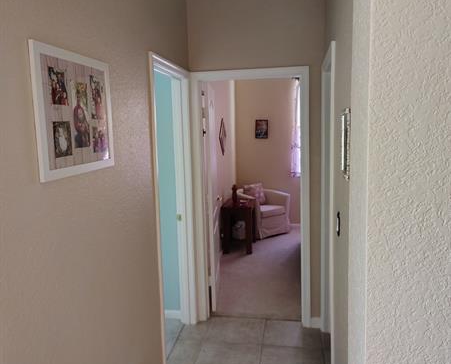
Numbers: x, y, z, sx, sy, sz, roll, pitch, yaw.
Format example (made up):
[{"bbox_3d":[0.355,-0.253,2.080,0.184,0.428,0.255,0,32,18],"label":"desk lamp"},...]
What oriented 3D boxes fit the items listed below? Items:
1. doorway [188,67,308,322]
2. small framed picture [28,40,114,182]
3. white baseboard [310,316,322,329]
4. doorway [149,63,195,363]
[{"bbox_3d":[0.221,0.160,3.484,0.956,2.133,0.140,0,8,9],"label":"doorway"},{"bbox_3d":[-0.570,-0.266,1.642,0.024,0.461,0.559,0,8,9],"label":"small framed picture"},{"bbox_3d":[0.760,1.179,3.481,0.096,0.096,0.016,0,8,9],"label":"white baseboard"},{"bbox_3d":[-0.406,0.235,3.043,0.140,2.133,0.946,0,8,9],"label":"doorway"}]

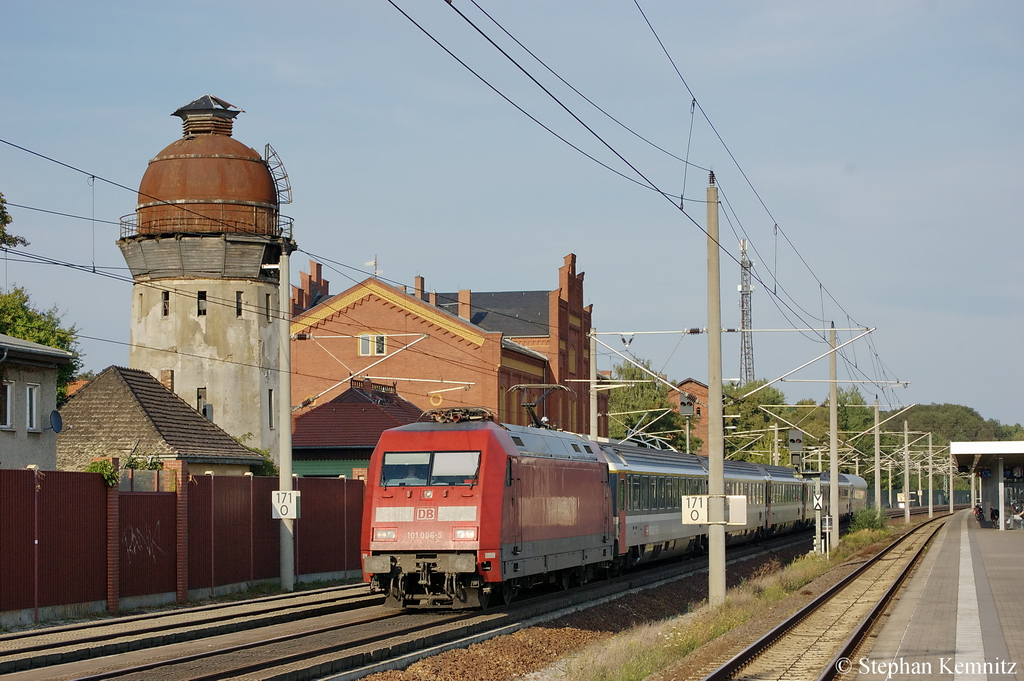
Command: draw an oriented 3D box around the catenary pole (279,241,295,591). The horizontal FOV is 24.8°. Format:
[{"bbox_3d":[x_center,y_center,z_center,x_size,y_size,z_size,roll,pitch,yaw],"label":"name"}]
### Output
[{"bbox_3d":[-6.498,2.170,67.304,0.390,10.108,0.390,0,-4,0],"label":"catenary pole"}]

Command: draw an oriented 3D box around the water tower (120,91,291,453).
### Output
[{"bbox_3d":[-15.223,-0.922,116.315,8.800,22.820,8.800,-1,-4,11],"label":"water tower"}]

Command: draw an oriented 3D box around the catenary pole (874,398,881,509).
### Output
[{"bbox_3d":[27.956,9.447,178.259,0.400,10.333,0.400,-1,-4,11],"label":"catenary pole"}]

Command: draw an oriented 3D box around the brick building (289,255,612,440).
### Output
[{"bbox_3d":[-4.415,3.637,151.663,17.300,18.311,42.000,-1,-4,11],"label":"brick building"}]

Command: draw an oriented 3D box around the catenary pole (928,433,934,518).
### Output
[{"bbox_3d":[48.317,15.550,268.550,0.420,9.893,0.420,-1,-4,11],"label":"catenary pole"}]

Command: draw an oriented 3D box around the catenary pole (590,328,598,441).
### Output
[{"bbox_3d":[4.406,5.163,124.429,0.380,11.636,0.380,-1,-4,11],"label":"catenary pole"}]

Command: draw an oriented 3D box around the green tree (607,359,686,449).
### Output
[{"bbox_3d":[11.878,8.779,199.853,8.200,14.495,8.200,-1,-4,11],"label":"green tree"}]

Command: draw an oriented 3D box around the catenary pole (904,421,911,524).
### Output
[{"bbox_3d":[38.632,12.862,227.640,0.420,10.094,0.420,-1,-4,11],"label":"catenary pole"}]

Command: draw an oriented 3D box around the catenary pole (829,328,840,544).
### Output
[{"bbox_3d":[16.914,5.068,122.228,0.420,11.846,0.420,-1,-4,11],"label":"catenary pole"}]

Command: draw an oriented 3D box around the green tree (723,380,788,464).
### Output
[{"bbox_3d":[29.761,13.223,284.741,9.000,16.689,9.000,-1,-4,11],"label":"green tree"}]

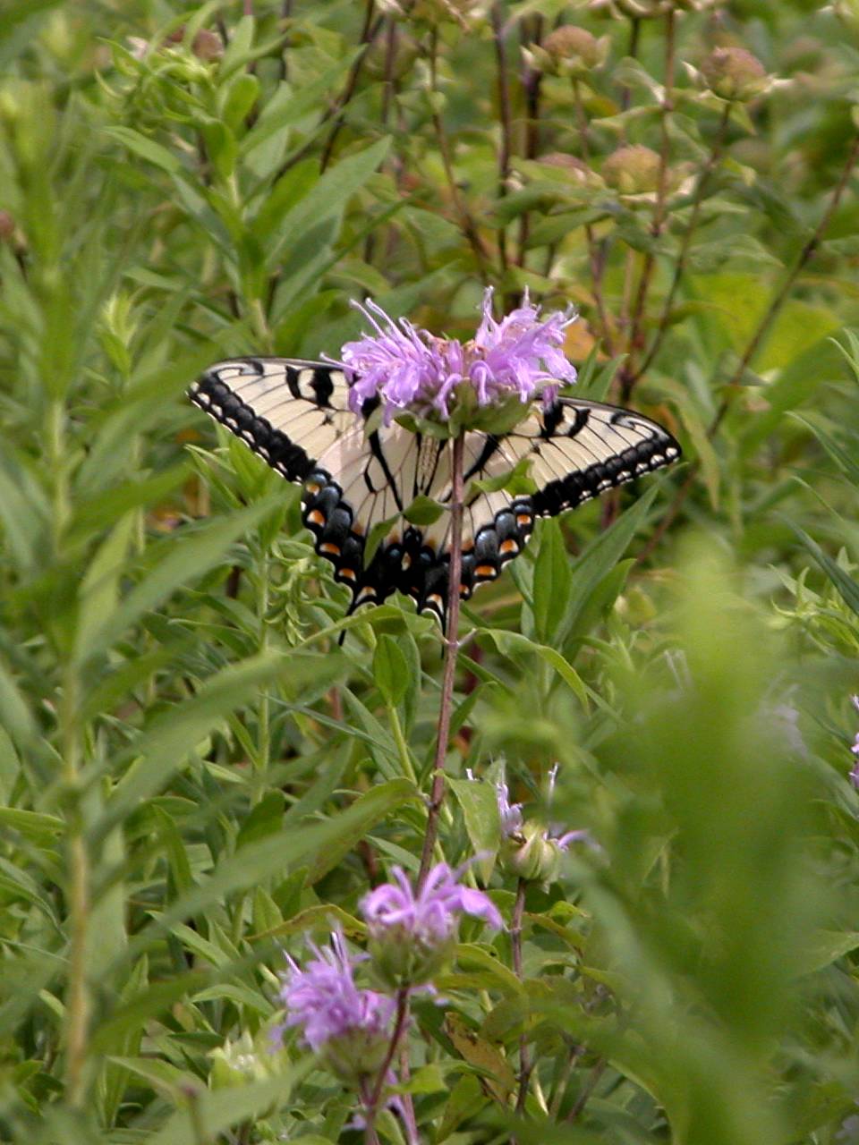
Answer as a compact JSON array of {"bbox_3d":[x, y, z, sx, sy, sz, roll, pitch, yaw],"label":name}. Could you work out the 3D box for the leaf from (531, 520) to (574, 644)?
[{"bbox_3d":[0.025,0.002,1.900,0.008,0.026,0.004,0,9,0],"label":"leaf"}]

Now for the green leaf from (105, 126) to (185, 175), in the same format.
[{"bbox_3d":[-0.074,-0.109,2.400,0.025,0.004,0.007,27,18,-7],"label":"green leaf"}]

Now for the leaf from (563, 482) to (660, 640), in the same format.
[{"bbox_3d":[0.038,-0.003,1.920,0.009,0.039,0.006,35,6,20],"label":"leaf"}]

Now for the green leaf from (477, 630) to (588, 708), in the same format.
[{"bbox_3d":[0.024,0.022,2.150,0.032,0.009,0.011,37,15,8],"label":"green leaf"}]

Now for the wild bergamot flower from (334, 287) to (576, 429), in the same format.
[{"bbox_3d":[0.005,-0.043,1.850,0.049,0.028,0.043,2,6,0],"label":"wild bergamot flower"}]

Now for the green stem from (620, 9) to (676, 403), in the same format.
[{"bbox_3d":[0.052,-0.087,2.200,0.004,0.096,0.004,7,9,0],"label":"green stem"}]

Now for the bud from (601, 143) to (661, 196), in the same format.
[{"bbox_3d":[0.048,-0.097,2.220,0.014,0.013,0.014,2,10,0],"label":"bud"}]

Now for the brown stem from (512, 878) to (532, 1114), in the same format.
[{"bbox_3d":[0.022,0.100,2.200,0.004,0.057,0.004,0,12,0],"label":"brown stem"}]

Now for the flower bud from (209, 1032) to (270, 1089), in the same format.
[{"bbox_3d":[-0.045,0.116,2.200,0.015,0.014,0.015,0,12,0],"label":"flower bud"}]

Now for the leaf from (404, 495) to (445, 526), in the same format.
[{"bbox_3d":[-0.001,-0.014,2.140,0.009,0.007,0.009,7,14,32],"label":"leaf"}]

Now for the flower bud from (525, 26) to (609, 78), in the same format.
[{"bbox_3d":[0.033,-0.126,2.240,0.020,0.013,0.018,2,10,0],"label":"flower bud"}]

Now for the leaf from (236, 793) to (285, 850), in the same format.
[{"bbox_3d":[-0.036,0.053,1.980,0.009,0.018,0.006,39,6,16],"label":"leaf"}]

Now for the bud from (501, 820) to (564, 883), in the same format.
[{"bbox_3d":[0.024,0.066,2.200,0.015,0.014,0.015,0,12,0],"label":"bud"}]

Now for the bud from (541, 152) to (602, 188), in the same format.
[{"bbox_3d":[0.040,-0.112,2.600,0.018,0.012,0.018,0,12,0],"label":"bud"}]

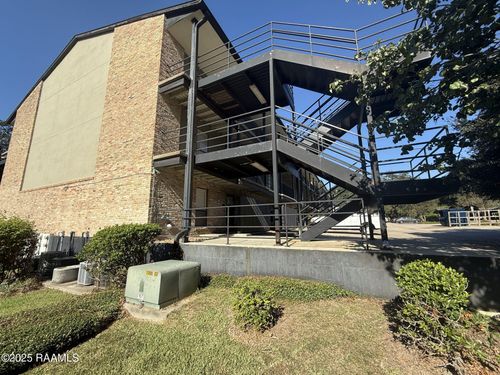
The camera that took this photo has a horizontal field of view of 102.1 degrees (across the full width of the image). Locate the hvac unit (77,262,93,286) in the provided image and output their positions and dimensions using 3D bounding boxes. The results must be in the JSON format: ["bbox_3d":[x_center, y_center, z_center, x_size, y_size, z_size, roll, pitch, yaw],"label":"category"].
[{"bbox_3d":[-4.283,2.282,5.484,0.530,0.540,0.530,-6,-11,25],"label":"hvac unit"}]

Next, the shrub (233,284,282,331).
[{"bbox_3d":[0.115,1.723,3.010,0.700,0.540,0.670,-1,-10,2],"label":"shrub"}]

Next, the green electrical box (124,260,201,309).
[{"bbox_3d":[-1.681,1.852,4.059,0.885,0.605,1.048,-5,-11,24],"label":"green electrical box"}]

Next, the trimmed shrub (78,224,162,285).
[{"bbox_3d":[-3.187,1.669,4.859,1.550,1.400,1.420,-6,-11,25],"label":"trimmed shrub"}]

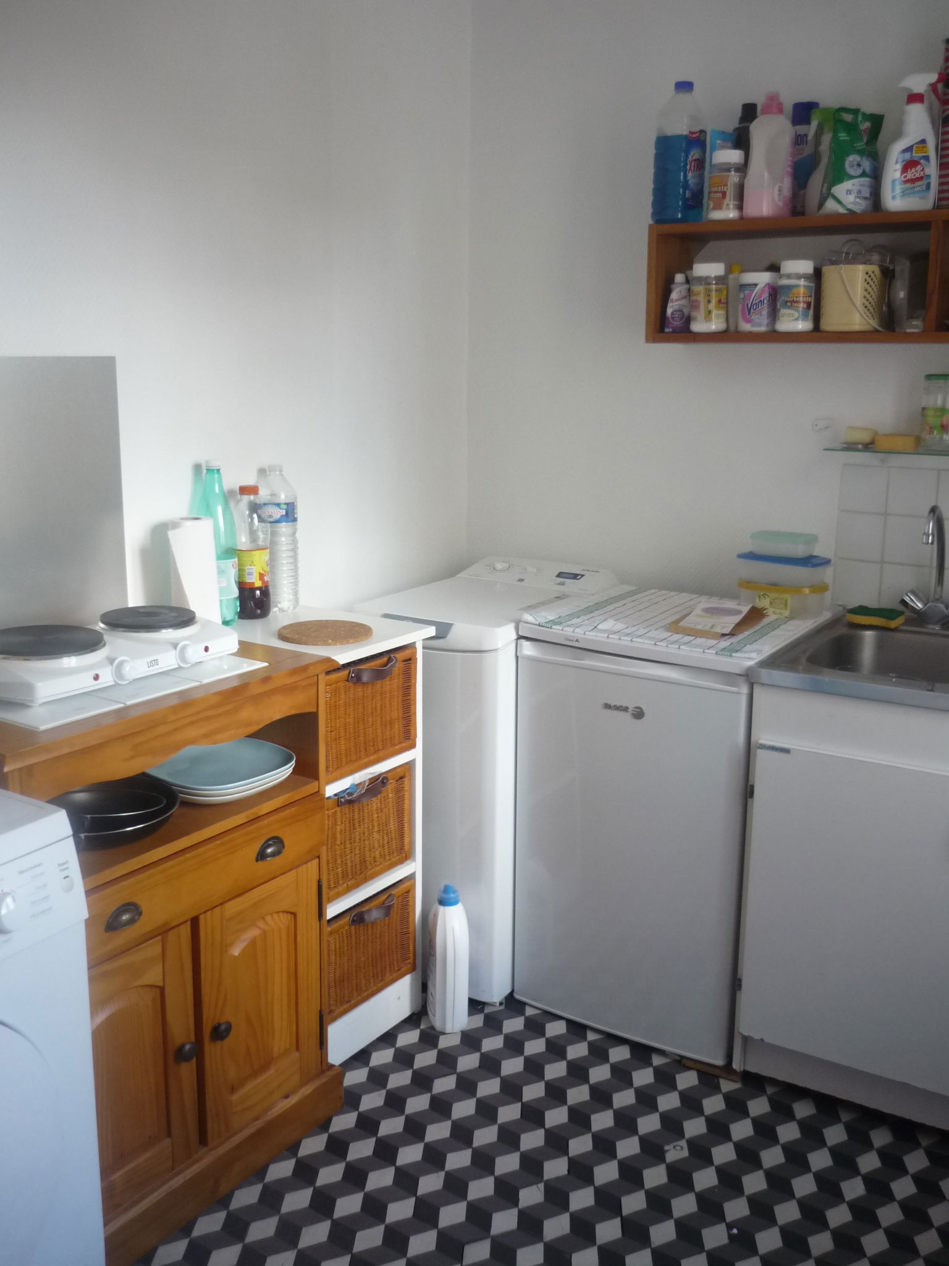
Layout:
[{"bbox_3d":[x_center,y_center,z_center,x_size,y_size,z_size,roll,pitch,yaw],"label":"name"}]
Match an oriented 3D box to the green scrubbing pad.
[{"bbox_3d":[0.850,-0.035,2.545,0.104,0.026,0.068,11,17,39],"label":"green scrubbing pad"}]

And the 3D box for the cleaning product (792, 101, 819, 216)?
[{"bbox_3d":[0.668,-0.958,2.459,0.062,0.230,0.060,13,18,43],"label":"cleaning product"}]

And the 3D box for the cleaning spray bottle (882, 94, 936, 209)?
[{"bbox_3d":[0.897,-0.983,2.474,0.103,0.239,0.060,6,14,23],"label":"cleaning spray bottle"}]

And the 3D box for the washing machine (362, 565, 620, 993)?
[{"bbox_3d":[0.044,0.310,2.877,0.396,0.894,0.578,8,15,30],"label":"washing machine"}]

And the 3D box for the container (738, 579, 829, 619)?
[{"bbox_3d":[0.690,-0.080,2.698,0.190,0.069,0.122,10,16,37],"label":"container"}]

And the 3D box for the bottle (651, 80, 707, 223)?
[{"bbox_3d":[0.466,-1.080,2.736,0.097,0.305,0.109,10,16,37],"label":"bottle"}]

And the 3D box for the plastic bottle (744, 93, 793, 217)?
[{"bbox_3d":[0.599,-0.968,2.465,0.080,0.247,0.112,8,15,30],"label":"plastic bottle"}]

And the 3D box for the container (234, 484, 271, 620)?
[{"bbox_3d":[-0.456,-0.166,2.468,0.074,0.270,0.074,-2,13,-10],"label":"container"}]

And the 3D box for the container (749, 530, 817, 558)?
[{"bbox_3d":[0.693,-0.196,2.704,0.141,0.046,0.090,10,16,37],"label":"container"}]

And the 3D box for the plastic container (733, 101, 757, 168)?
[{"bbox_3d":[0.574,-0.988,2.552,0.070,0.244,0.060,8,15,30],"label":"plastic container"}]

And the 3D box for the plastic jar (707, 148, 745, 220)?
[{"bbox_3d":[0.562,-0.991,2.690,0.077,0.152,0.077,1,13,0],"label":"plastic jar"}]

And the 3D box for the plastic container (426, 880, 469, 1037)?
[{"bbox_3d":[-0.054,0.679,2.580,0.080,0.309,0.130,-3,14,-13],"label":"plastic container"}]

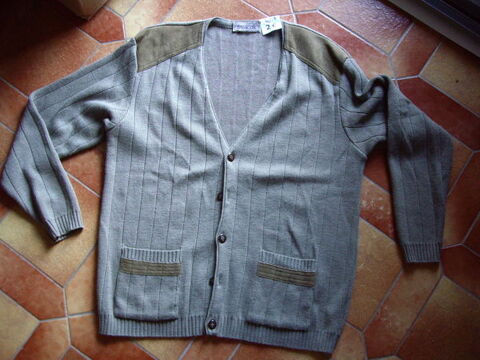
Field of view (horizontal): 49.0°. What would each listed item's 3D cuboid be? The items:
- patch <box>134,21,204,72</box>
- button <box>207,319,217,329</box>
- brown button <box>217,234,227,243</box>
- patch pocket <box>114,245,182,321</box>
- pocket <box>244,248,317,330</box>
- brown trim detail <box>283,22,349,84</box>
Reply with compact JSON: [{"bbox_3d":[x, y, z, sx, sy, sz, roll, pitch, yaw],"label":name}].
[{"bbox_3d":[-0.159,-0.311,1.196,0.175,0.020,0.096,-17,79,-5],"label":"patch"},{"bbox_3d":[-0.056,0.293,1.072,0.018,0.006,0.018,8,78,0],"label":"button"},{"bbox_3d":[-0.037,0.123,1.108,0.018,0.006,0.018,8,78,0],"label":"brown button"},{"bbox_3d":[-0.188,0.215,1.090,0.133,0.012,0.148,5,78,0],"label":"patch pocket"},{"bbox_3d":[0.090,0.230,1.094,0.129,0.012,0.151,11,78,1],"label":"pocket"},{"bbox_3d":[0.167,-0.296,1.201,0.179,0.022,0.089,30,79,5],"label":"brown trim detail"}]

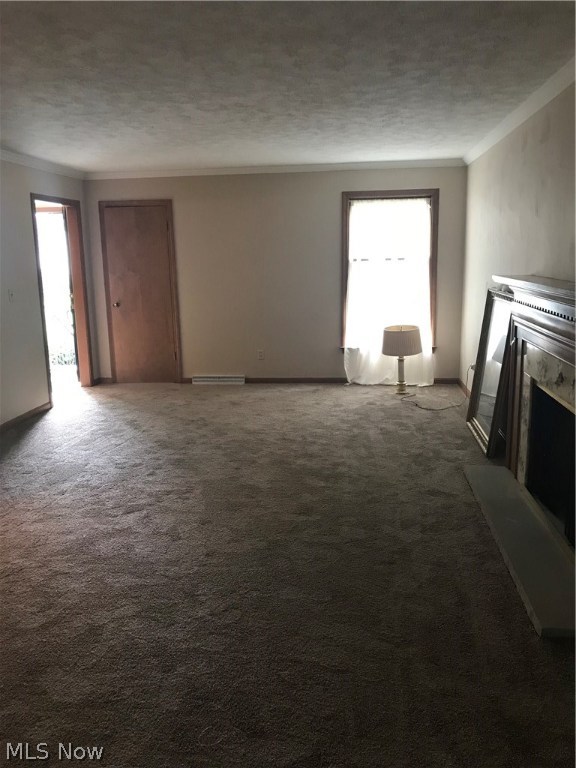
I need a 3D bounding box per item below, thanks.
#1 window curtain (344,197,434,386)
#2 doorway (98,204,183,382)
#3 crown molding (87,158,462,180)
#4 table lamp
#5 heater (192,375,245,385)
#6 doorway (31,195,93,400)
[{"bbox_3d":[1.126,-0.988,6.843,0.994,2.050,0.100,0,12,7],"label":"window curtain"},{"bbox_3d":[-1.703,-1.040,7.235,0.840,2.089,0.080,0,12,7],"label":"doorway"},{"bbox_3d":[-0.228,-2.323,6.725,4.245,0.090,0.080,0,12,7],"label":"crown molding"},{"bbox_3d":[1.208,-0.256,6.599,0.420,0.723,0.420,0,12,7],"label":"table lamp"},{"bbox_3d":[-0.814,-0.050,7.314,0.638,0.096,0.060,0,12,7],"label":"heater"},{"bbox_3d":[-2.433,-0.900,6.659,0.150,2.103,1.013,0,12,7],"label":"doorway"}]

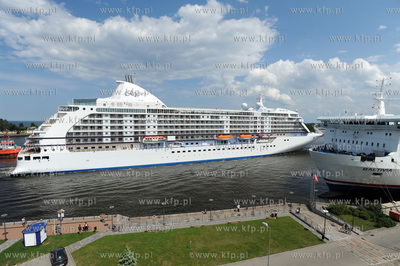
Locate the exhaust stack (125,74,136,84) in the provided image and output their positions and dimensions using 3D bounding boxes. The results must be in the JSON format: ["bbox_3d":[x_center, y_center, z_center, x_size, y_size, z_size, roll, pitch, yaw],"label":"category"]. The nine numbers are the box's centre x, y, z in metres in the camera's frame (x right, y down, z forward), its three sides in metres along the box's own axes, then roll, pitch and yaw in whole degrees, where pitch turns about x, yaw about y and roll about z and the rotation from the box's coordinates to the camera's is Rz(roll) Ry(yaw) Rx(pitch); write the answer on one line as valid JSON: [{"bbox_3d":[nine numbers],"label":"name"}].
[{"bbox_3d":[-39.749,-30.450,107.000,4.800,4.600,3.600,-1,4,-21],"label":"exhaust stack"}]

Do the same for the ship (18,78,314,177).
[{"bbox_3d":[11.558,-8.328,126.678,207.300,49.500,28.800,-1,4,-21],"label":"ship"}]

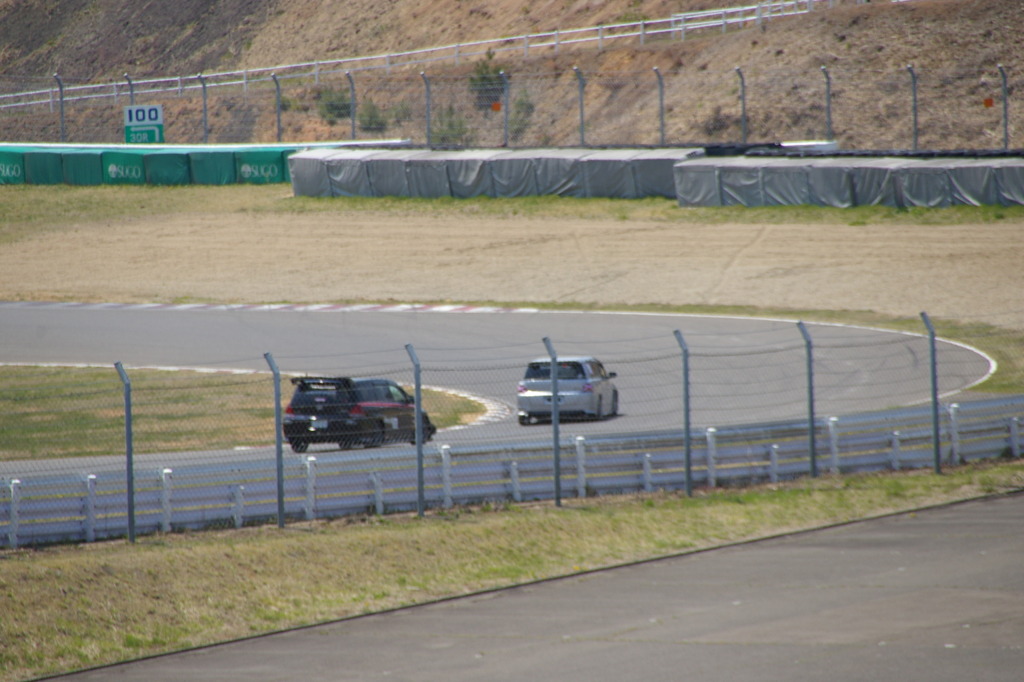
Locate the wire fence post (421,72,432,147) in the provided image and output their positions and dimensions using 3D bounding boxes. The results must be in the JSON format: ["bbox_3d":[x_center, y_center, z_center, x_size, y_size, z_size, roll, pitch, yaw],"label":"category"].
[{"bbox_3d":[-2.622,-6.854,327.000,0.280,2.750,0.090,-3,3,-36],"label":"wire fence post"}]

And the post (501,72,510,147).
[{"bbox_3d":[-0.197,-6.781,323.500,0.280,2.750,0.090,-3,3,-36],"label":"post"}]

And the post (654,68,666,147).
[{"bbox_3d":[4.231,-6.459,305.000,0.260,2.700,0.080,-4,3,-35],"label":"post"}]

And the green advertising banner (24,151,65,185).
[{"bbox_3d":[-14.262,-5.363,331.234,0.700,1.040,1.850,-4,3,-42],"label":"green advertising banner"}]

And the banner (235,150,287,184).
[{"bbox_3d":[-7.159,-5.026,311.153,0.550,0.940,2.150,-4,4,-38],"label":"banner"}]

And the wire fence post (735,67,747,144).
[{"bbox_3d":[6.773,-6.700,314.000,0.280,2.750,0.090,-3,3,-36],"label":"wire fence post"}]

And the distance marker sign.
[{"bbox_3d":[-11.011,-6.473,320.000,1.180,1.230,0.050,-2,3,-5],"label":"distance marker sign"}]

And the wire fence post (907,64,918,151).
[{"bbox_3d":[11.132,-6.298,296.000,0.260,2.700,0.080,-4,3,-35],"label":"wire fence post"}]

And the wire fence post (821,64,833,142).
[{"bbox_3d":[8.819,-6.333,299.000,0.260,2.700,0.080,-4,3,-35],"label":"wire fence post"}]

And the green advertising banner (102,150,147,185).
[{"bbox_3d":[-11.673,-5.315,328.247,1.850,1.040,0.700,1,4,45],"label":"green advertising banner"}]

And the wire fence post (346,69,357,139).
[{"bbox_3d":[-4.983,-6.948,330.000,0.280,2.750,0.090,-3,3,-36],"label":"wire fence post"}]

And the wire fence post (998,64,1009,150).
[{"bbox_3d":[13.506,-6.234,293.000,0.260,2.700,0.080,-4,3,-35],"label":"wire fence post"}]

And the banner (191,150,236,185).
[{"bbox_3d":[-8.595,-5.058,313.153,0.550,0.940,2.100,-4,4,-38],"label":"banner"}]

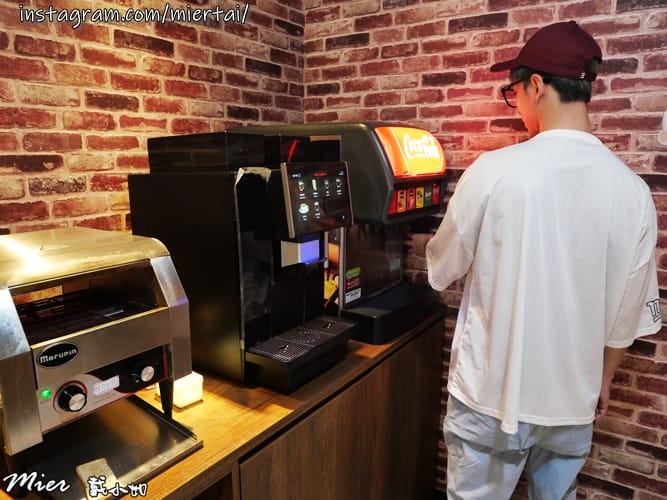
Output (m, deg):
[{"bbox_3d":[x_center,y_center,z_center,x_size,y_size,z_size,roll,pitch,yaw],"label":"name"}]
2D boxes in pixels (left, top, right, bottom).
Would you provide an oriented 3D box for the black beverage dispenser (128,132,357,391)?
[{"bbox_3d":[-0.242,-0.014,1.383,0.580,0.643,0.395,9,15,33],"label":"black beverage dispenser"}]

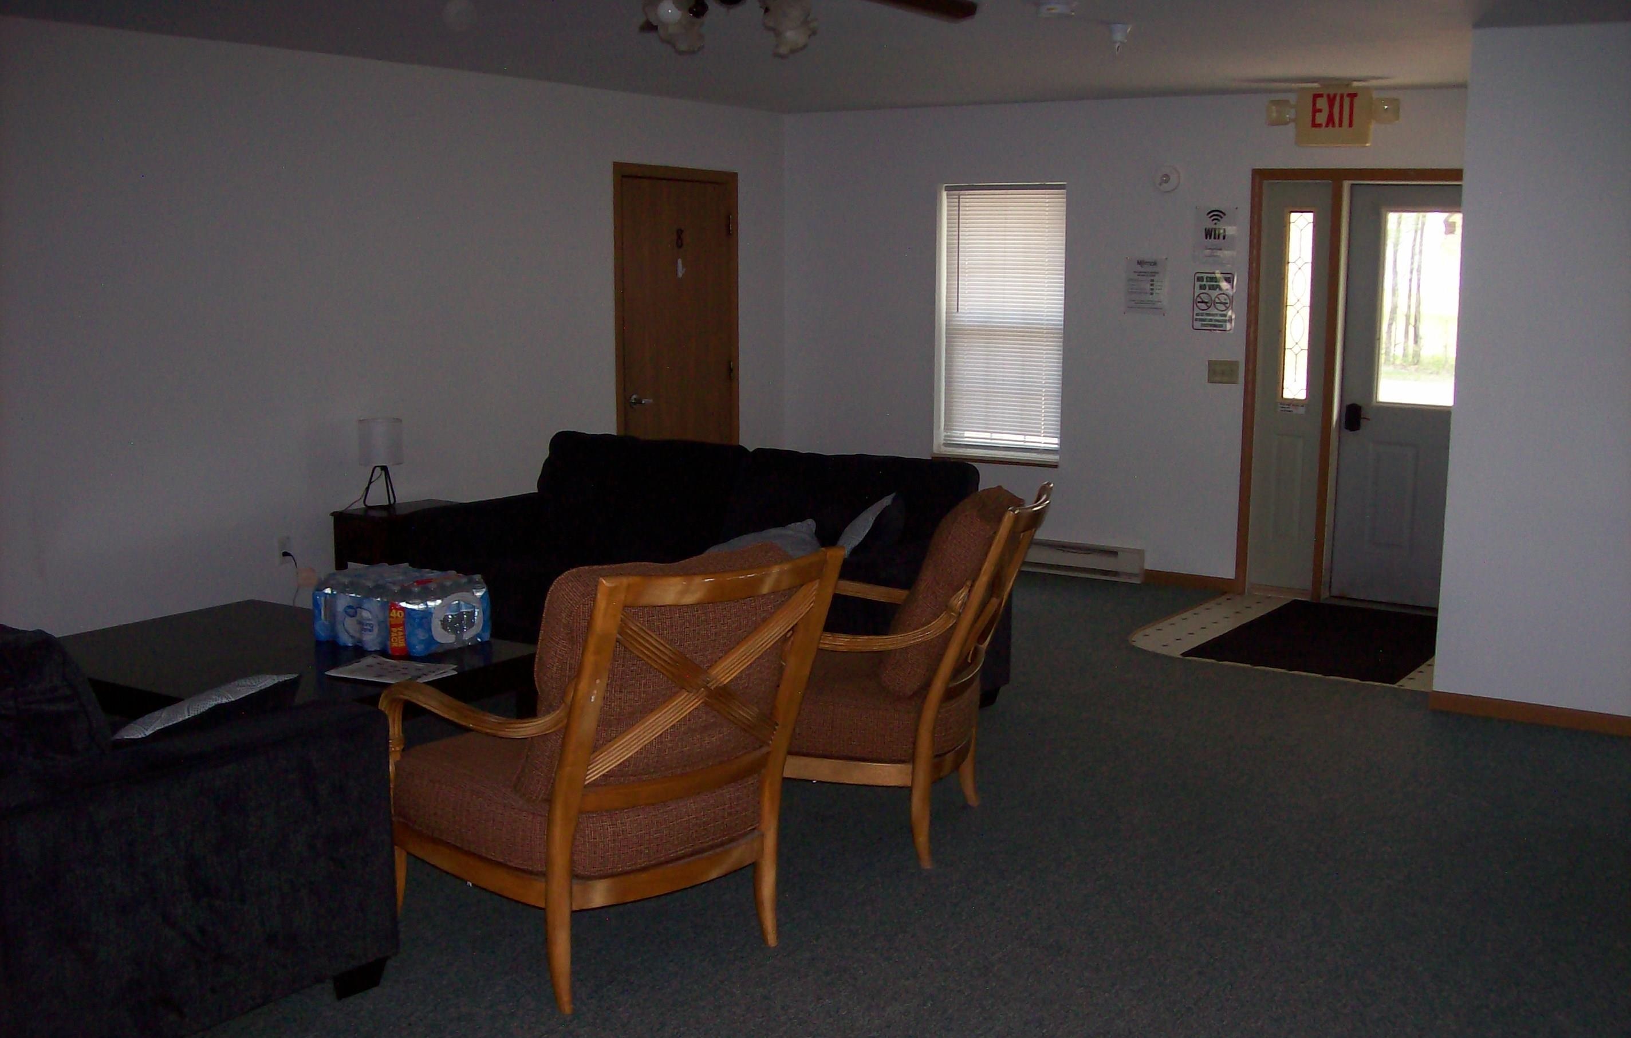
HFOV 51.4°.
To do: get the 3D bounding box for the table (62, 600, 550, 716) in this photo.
[{"bbox_3d":[-1.660,0.627,5.141,1.310,0.470,1.010,6,10,31],"label":"table"}]

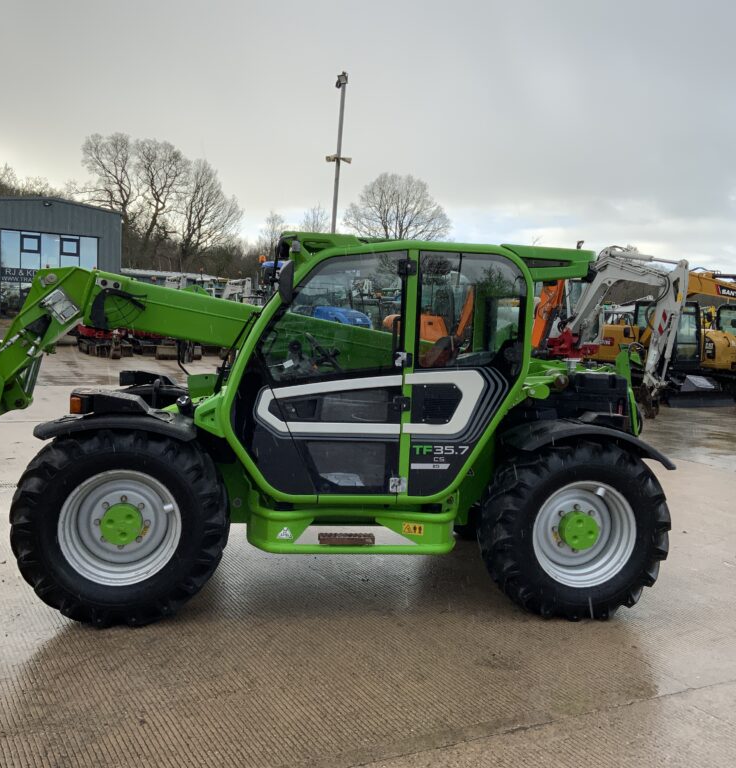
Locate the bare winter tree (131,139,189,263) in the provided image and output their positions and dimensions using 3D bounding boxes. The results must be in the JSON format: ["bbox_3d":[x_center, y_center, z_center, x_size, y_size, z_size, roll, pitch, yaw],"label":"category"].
[{"bbox_3d":[-17.336,-12.848,71.225,4.870,14.750,4.870,2,5,-14],"label":"bare winter tree"}]

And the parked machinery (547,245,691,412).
[{"bbox_3d":[4.645,-1.290,18.709,2.200,3.460,6.000,0,6,-29],"label":"parked machinery"}]

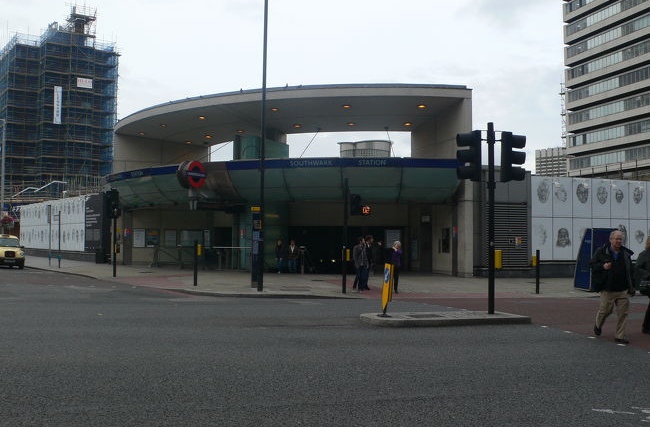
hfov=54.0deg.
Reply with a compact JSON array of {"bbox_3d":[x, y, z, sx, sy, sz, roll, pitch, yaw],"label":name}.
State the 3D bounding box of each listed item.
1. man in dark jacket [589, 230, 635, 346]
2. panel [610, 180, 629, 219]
[{"bbox_3d":[4.617,1.158,10.267,0.600,1.750,0.500,1,-3,-18],"label":"man in dark jacket"},{"bbox_3d":[14.482,-0.684,31.364,1.170,1.913,0.060,2,-3,-20],"label":"panel"}]

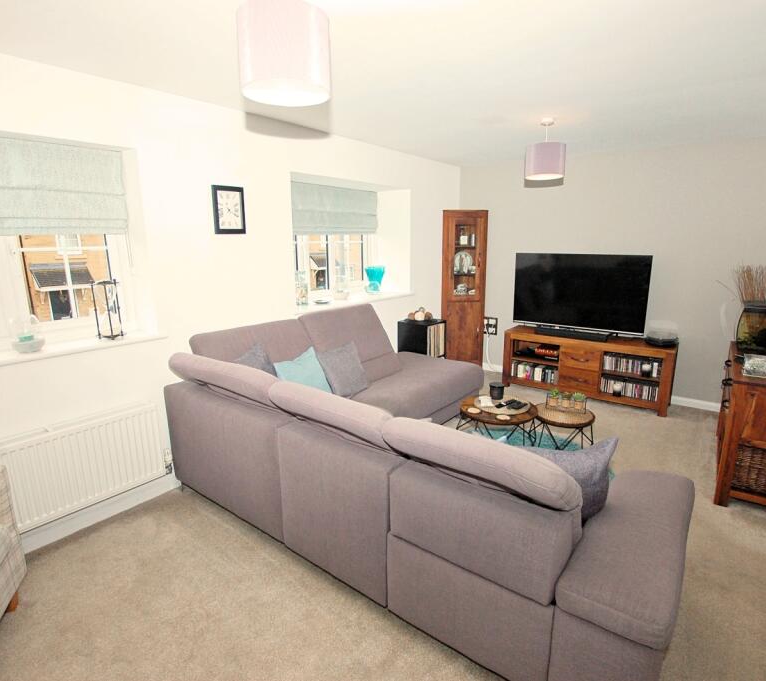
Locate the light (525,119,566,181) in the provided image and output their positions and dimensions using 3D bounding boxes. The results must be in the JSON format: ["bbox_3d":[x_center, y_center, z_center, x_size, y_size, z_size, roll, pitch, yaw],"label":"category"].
[{"bbox_3d":[1.193,-1.398,3.115,0.275,0.390,0.275,10,17,39],"label":"light"}]

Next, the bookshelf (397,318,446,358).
[{"bbox_3d":[0.408,0.176,4.504,0.360,0.740,0.330,10,17,39],"label":"bookshelf"}]

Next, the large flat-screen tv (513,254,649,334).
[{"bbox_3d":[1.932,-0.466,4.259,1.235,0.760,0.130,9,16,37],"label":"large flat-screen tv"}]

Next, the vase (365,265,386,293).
[{"bbox_3d":[-0.083,-0.641,4.514,0.190,0.260,0.190,10,17,39],"label":"vase"}]

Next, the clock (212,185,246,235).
[{"bbox_3d":[-1.016,-0.854,2.800,0.040,0.302,0.212,10,17,39],"label":"clock"}]

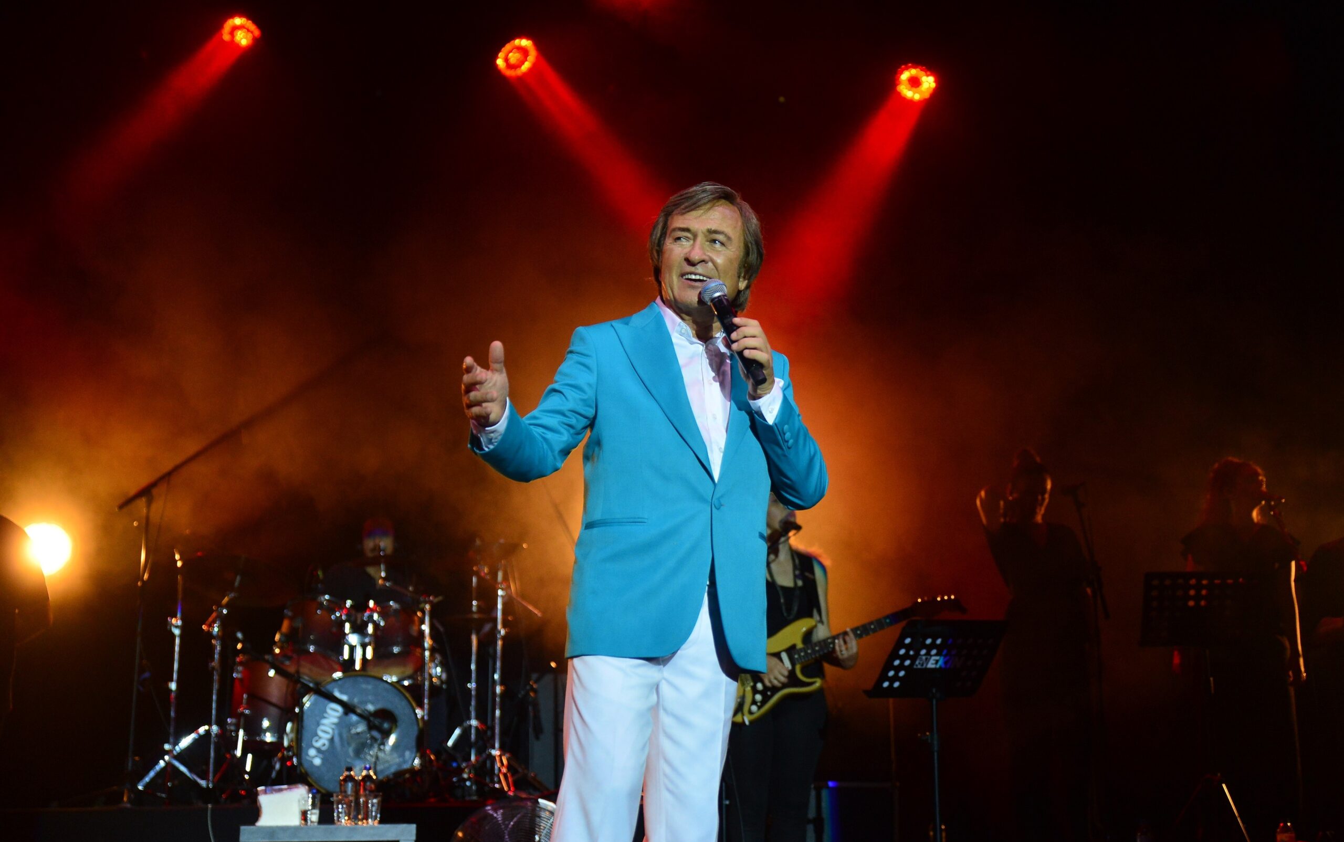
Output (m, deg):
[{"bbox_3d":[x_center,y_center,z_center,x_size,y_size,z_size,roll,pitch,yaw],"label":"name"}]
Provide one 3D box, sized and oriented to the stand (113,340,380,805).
[{"bbox_3d":[-1.985,0.677,8.928,1.250,2.153,0.500,2,-12,-14],"label":"stand"}]

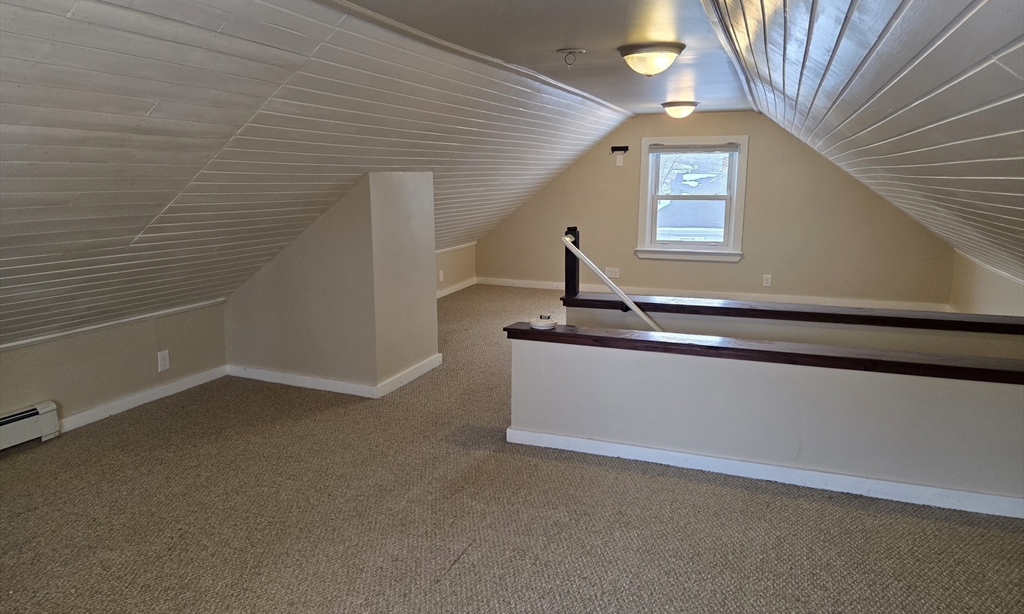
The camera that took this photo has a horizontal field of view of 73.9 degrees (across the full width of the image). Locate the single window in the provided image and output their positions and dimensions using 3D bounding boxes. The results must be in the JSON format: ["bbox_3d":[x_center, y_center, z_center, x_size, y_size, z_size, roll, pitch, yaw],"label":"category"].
[{"bbox_3d":[1.951,-1.171,7.429,1.140,1.320,0.120,4,12,21],"label":"single window"}]

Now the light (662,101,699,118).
[{"bbox_3d":[1.644,-1.911,6.647,0.360,0.150,0.360,4,12,21],"label":"light"}]

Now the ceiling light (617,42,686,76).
[{"bbox_3d":[0.756,-1.335,3.701,0.360,0.150,0.360,4,12,21],"label":"ceiling light"}]

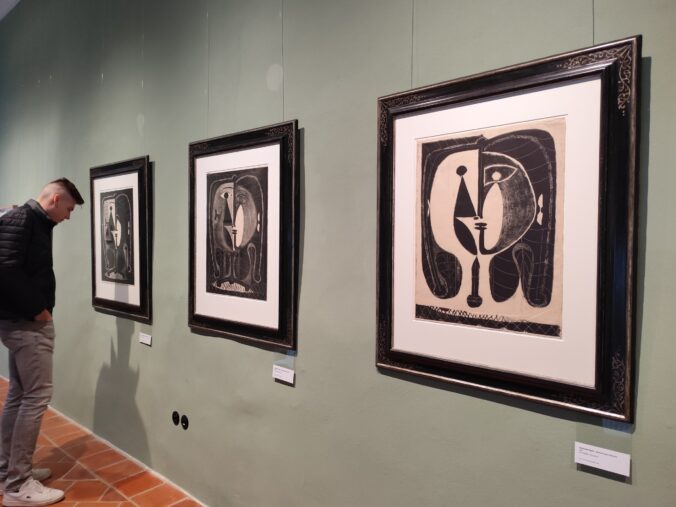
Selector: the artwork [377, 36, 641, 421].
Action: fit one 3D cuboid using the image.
[{"bbox_3d":[0.479,-0.064,1.451,0.820,1.015,0.040,2,3,39],"label":"artwork"}]

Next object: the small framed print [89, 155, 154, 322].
[{"bbox_3d":[-1.454,-0.098,3.016,0.820,1.014,0.040,2,3,39],"label":"small framed print"}]

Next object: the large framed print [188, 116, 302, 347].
[{"bbox_3d":[-0.487,-0.086,2.236,0.820,1.014,0.040,2,2,39],"label":"large framed print"}]

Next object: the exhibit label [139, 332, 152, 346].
[{"bbox_3d":[-1.228,0.549,2.876,0.136,0.061,0.012,2,-2,39],"label":"exhibit label"}]

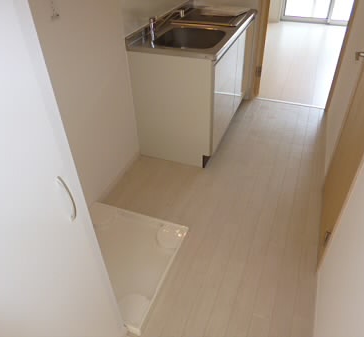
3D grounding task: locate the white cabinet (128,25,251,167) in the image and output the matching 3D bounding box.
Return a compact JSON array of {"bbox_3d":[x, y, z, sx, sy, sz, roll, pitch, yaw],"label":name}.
[{"bbox_3d":[0.143,-0.711,2.597,0.580,0.809,1.179,12,41,18],"label":"white cabinet"}]

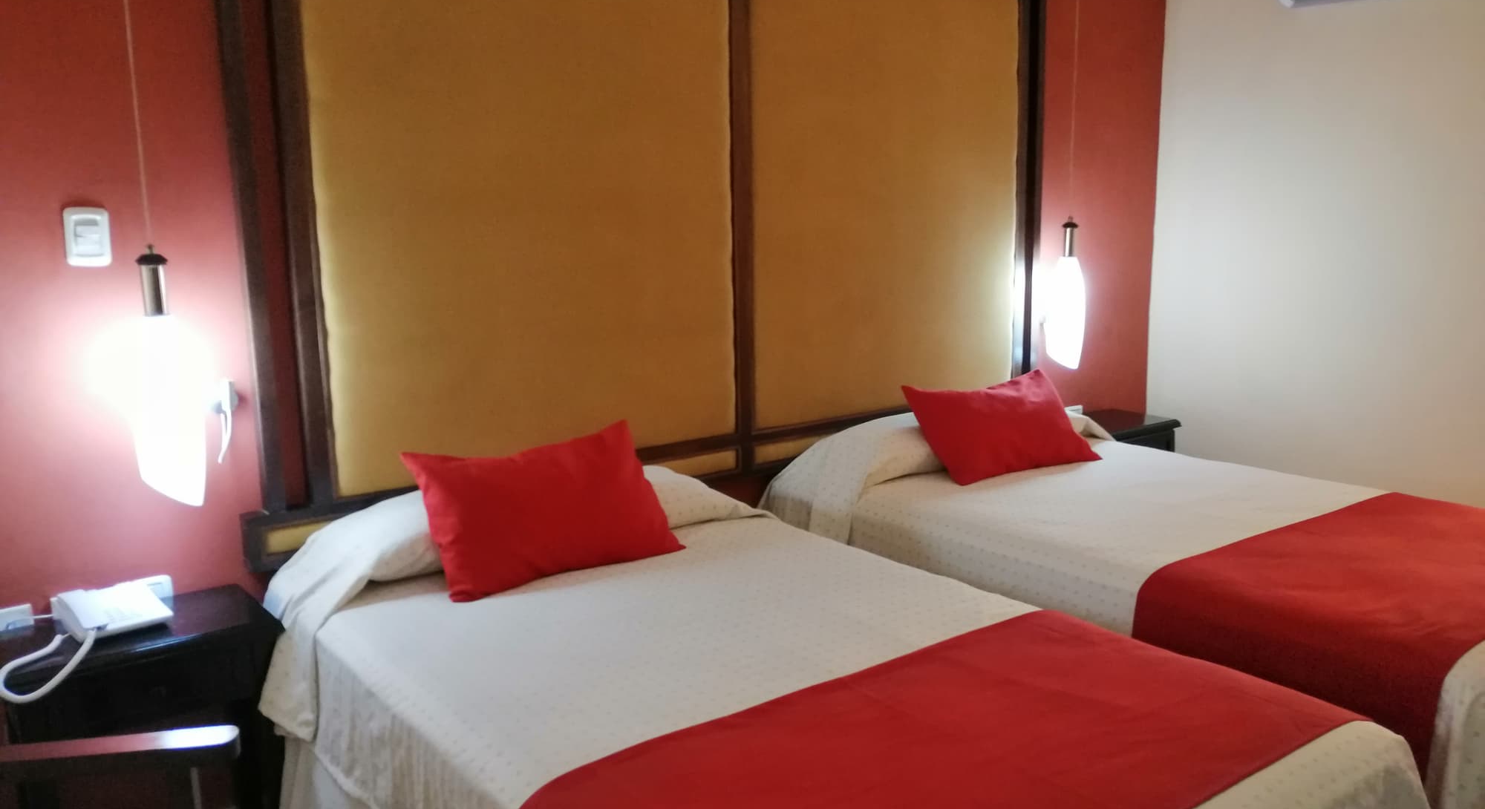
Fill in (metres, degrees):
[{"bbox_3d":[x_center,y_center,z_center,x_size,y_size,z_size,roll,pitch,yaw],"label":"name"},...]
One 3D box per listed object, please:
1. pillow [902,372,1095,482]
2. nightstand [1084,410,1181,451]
[{"bbox_3d":[0.858,0.059,3.829,0.650,0.385,0.140,-8,-32,-36],"label":"pillow"},{"bbox_3d":[1.454,0.363,4.566,0.470,0.580,0.360,-8,12,-36],"label":"nightstand"}]

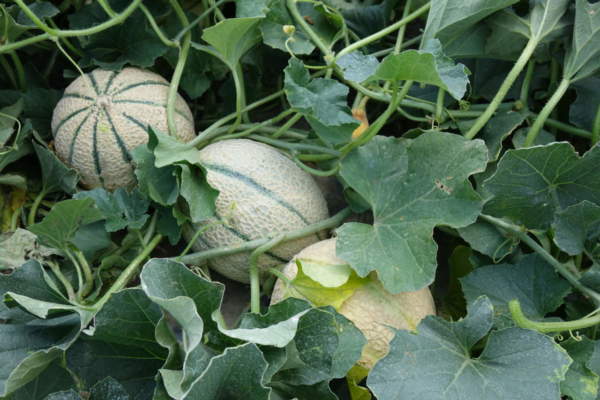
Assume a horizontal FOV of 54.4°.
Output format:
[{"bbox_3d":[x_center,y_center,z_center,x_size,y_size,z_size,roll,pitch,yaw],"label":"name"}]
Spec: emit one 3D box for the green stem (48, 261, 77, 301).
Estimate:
[{"bbox_3d":[-0.252,0.086,0.620,0.012,0.054,0.012,-14,29,6],"label":"green stem"}]

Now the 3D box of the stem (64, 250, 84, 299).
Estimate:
[{"bbox_3d":[-0.212,0.069,0.550,0.008,0.050,0.009,-5,24,6],"label":"stem"}]

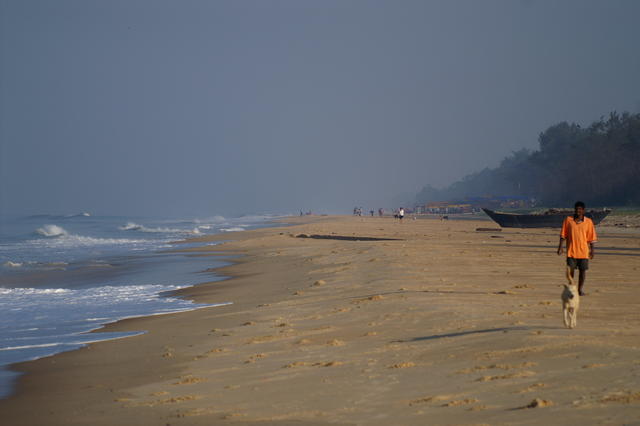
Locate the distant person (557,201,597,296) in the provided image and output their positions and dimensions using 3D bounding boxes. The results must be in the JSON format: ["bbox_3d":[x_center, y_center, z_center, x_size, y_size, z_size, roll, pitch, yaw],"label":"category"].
[{"bbox_3d":[4.529,0.630,75.000,0.680,1.680,0.500,0,0,3],"label":"distant person"}]

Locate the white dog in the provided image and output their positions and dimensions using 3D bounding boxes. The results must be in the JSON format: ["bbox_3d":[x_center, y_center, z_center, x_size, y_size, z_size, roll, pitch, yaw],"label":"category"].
[{"bbox_3d":[3.235,1.096,55.000,0.240,0.780,0.850,0,0,3],"label":"white dog"}]

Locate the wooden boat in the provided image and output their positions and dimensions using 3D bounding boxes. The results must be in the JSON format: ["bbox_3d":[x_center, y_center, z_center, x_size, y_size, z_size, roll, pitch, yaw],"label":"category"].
[{"bbox_3d":[17.263,0.419,325.000,9.700,1.500,2.100,0,0,6],"label":"wooden boat"}]

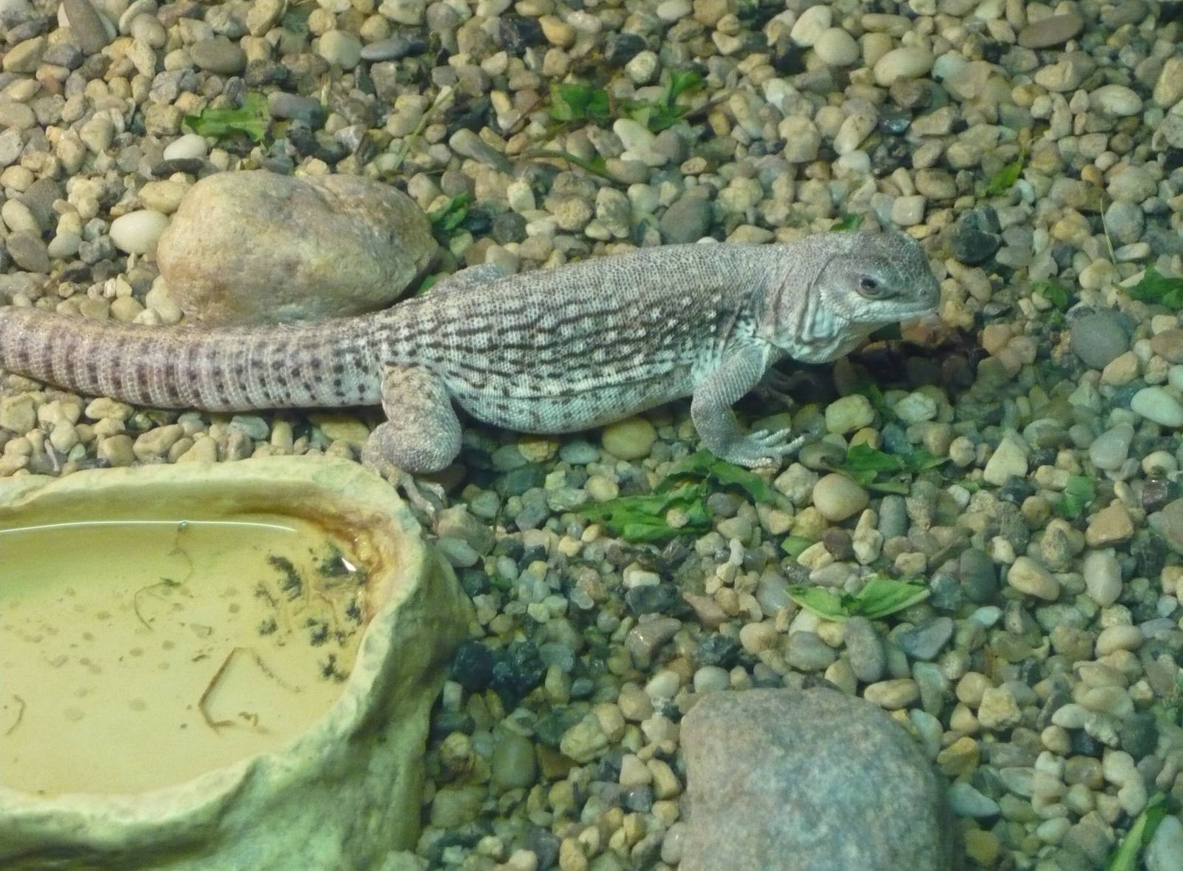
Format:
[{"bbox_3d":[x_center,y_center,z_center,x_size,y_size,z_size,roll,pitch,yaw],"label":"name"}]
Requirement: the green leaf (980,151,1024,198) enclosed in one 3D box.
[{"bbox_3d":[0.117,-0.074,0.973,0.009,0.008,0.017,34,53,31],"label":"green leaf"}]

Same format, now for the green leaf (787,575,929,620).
[{"bbox_3d":[0.068,0.042,0.876,0.036,0.010,0.013,-2,46,-2],"label":"green leaf"}]

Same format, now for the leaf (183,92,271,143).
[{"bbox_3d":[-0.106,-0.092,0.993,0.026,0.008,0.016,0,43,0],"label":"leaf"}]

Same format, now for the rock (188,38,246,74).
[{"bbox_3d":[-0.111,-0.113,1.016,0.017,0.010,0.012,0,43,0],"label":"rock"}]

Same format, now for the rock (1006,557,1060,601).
[{"bbox_3d":[0.114,0.037,0.884,0.015,0.010,0.011,31,54,27],"label":"rock"}]

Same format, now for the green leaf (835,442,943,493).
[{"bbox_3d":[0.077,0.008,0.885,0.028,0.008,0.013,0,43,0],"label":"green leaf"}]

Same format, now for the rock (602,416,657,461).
[{"bbox_3d":[0.010,0.000,0.920,0.015,0.011,0.013,0,46,0],"label":"rock"}]

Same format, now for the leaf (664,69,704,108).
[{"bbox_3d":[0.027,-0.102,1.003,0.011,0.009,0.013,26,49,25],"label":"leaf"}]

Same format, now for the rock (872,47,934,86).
[{"bbox_3d":[0.094,-0.111,1.027,0.019,0.012,0.011,-11,47,-10],"label":"rock"}]

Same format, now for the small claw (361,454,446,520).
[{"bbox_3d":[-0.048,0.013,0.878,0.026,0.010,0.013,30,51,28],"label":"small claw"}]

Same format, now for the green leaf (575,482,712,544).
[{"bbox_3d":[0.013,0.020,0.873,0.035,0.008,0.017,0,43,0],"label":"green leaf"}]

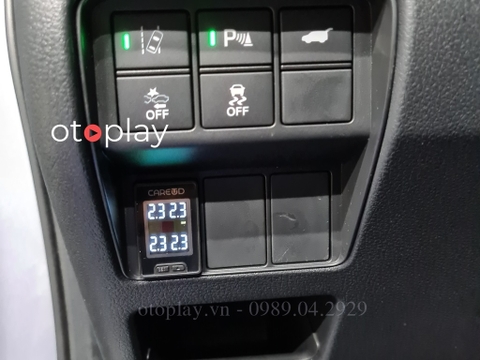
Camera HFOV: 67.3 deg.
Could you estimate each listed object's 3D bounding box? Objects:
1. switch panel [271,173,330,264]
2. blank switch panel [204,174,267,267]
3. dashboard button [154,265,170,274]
[{"bbox_3d":[0.025,0.015,0.150,0.024,0.038,0.004,-3,10,-3],"label":"switch panel"},{"bbox_3d":[-0.002,0.017,0.148,0.024,0.038,0.004,-3,10,-3],"label":"blank switch panel"},{"bbox_3d":[-0.031,0.036,0.146,0.006,0.003,0.002,-3,10,-3],"label":"dashboard button"}]

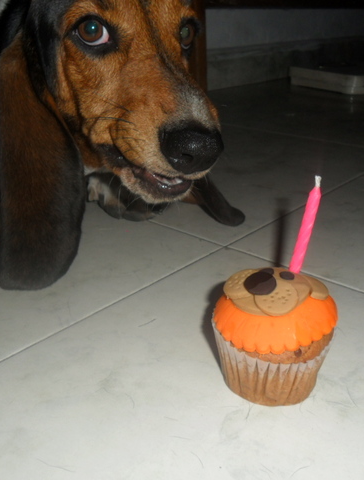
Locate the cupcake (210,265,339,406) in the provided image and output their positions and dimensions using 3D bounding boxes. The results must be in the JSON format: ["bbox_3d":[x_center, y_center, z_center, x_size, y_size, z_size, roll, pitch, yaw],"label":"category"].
[{"bbox_3d":[0.051,0.053,0.283,0.069,0.057,0.069,-1,24,0],"label":"cupcake"}]

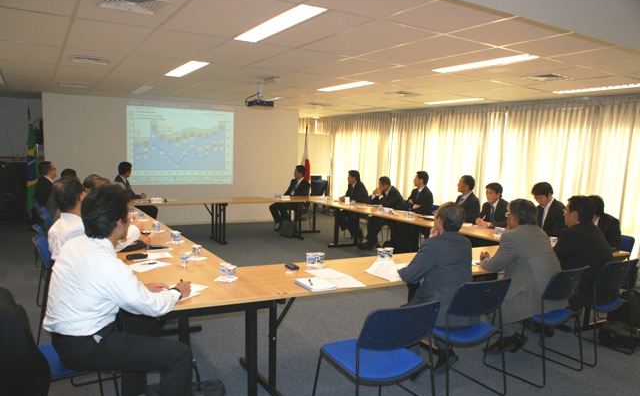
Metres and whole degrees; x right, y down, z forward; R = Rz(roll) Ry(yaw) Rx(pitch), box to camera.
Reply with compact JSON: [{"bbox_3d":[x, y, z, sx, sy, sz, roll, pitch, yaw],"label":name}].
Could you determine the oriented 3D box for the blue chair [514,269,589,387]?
[{"bbox_3d":[1.690,0.919,3.756,0.550,0.820,0.580,-1,7,-34],"label":"blue chair"}]

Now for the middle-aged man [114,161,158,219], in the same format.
[{"bbox_3d":[-3.234,0.051,8.429,0.786,1.316,0.570,2,6,-1],"label":"middle-aged man"}]

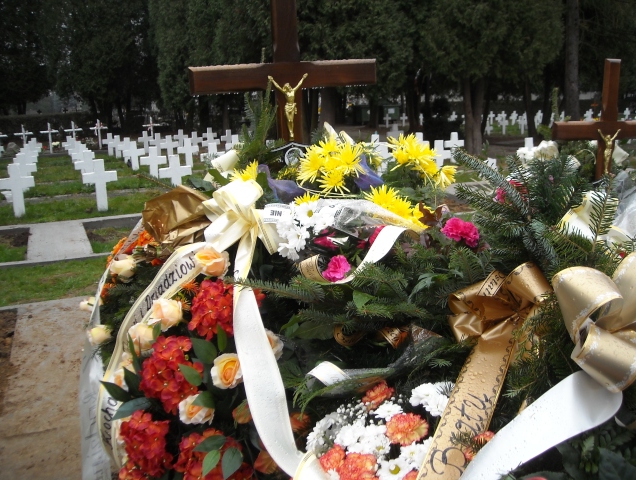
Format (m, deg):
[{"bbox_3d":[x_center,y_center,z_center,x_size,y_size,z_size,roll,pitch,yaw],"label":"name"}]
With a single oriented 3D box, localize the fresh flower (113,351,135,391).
[{"bbox_3d":[-0.415,0.280,1.380,0.052,0.072,0.052,1,12,17],"label":"fresh flower"}]

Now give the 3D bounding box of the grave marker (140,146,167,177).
[{"bbox_3d":[-3.711,-1.633,14.618,0.585,0.870,0.150,-6,12,-25],"label":"grave marker"}]

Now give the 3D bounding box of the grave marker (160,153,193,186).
[{"bbox_3d":[-2.487,-1.038,11.374,0.585,0.870,0.150,-6,12,-25],"label":"grave marker"}]

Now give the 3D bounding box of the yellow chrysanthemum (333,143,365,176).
[{"bbox_3d":[0.097,-0.249,2.000,0.092,0.100,0.070,-3,11,-9],"label":"yellow chrysanthemum"}]

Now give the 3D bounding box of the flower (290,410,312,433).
[{"bbox_3d":[-0.035,0.342,1.220,0.050,0.048,0.042,-3,-24,-7],"label":"flower"}]

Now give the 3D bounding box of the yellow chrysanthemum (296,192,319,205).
[{"bbox_3d":[-0.029,-0.114,1.820,0.078,0.050,0.070,-1,11,0],"label":"yellow chrysanthemum"}]

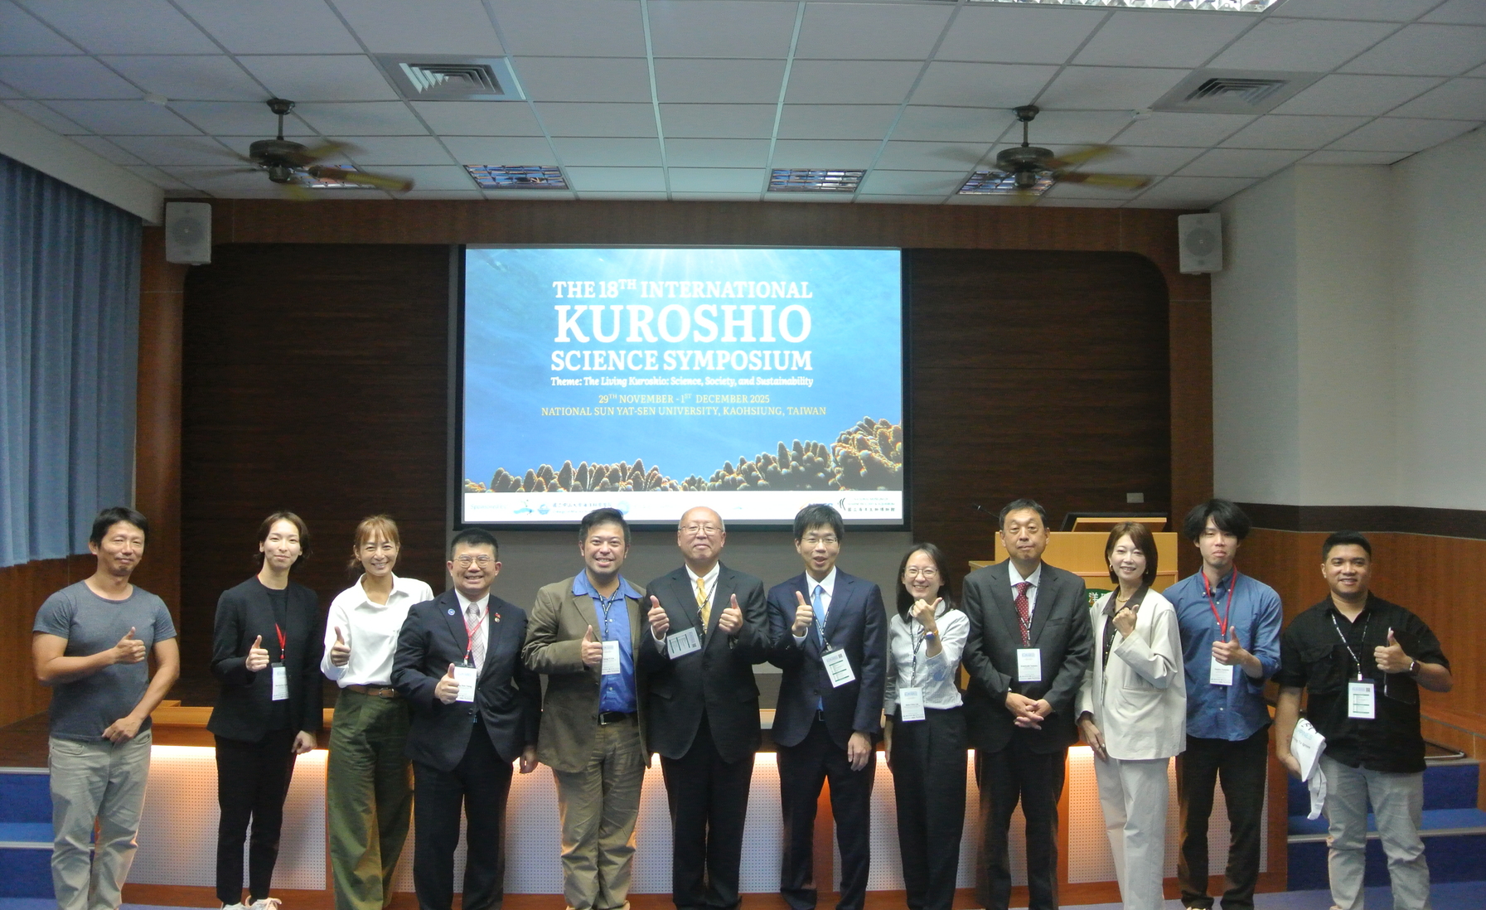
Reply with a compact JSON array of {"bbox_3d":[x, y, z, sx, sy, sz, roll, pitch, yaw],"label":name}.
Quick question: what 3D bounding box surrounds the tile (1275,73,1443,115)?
[{"bbox_3d":[2.867,-1.675,5.177,0.595,0.020,0.595,0,-1,-2],"label":"tile"}]

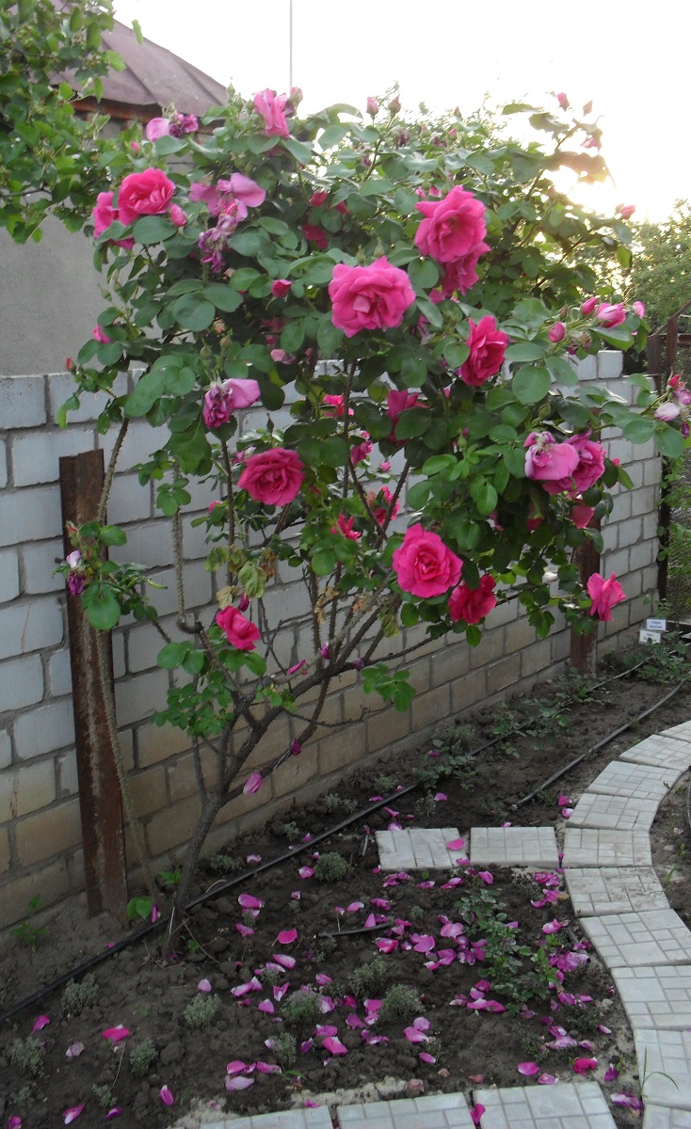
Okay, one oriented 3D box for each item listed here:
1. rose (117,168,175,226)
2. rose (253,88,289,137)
[{"bbox_3d":[-0.403,-0.740,2.300,0.115,0.108,0.095,-3,12,-9],"label":"rose"},{"bbox_3d":[-0.164,-0.988,2.500,0.080,0.105,0.080,-3,11,-6],"label":"rose"}]

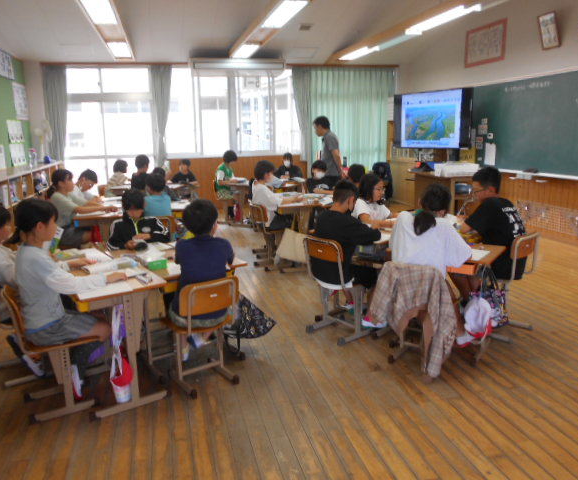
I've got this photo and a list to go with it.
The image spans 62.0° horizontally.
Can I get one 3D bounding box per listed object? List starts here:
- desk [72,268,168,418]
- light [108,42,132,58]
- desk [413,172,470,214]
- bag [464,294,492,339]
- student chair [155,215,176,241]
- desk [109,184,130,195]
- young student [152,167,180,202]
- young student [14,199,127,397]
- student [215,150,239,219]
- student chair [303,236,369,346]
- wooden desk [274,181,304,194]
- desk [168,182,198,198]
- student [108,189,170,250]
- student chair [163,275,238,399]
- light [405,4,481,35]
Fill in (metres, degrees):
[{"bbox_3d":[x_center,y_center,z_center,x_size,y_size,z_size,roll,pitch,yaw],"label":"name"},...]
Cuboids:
[{"bbox_3d":[-1.001,0.520,2.768,0.440,0.645,0.650,-9,15,-32],"label":"desk"},{"bbox_3d":[-2.480,-2.827,7.063,0.270,0.100,1.250,-4,13,-14],"label":"light"},{"bbox_3d":[2.517,-0.701,7.717,0.680,0.710,1.250,-4,13,-14],"label":"desk"},{"bbox_3d":[1.155,0.460,2.930,0.160,0.270,0.110,7,15,30],"label":"bag"},{"bbox_3d":[-1.291,0.046,4.820,0.370,0.660,0.440,-4,13,-14],"label":"student chair"},{"bbox_3d":[-2.428,-0.501,7.444,0.433,0.665,0.625,-2,13,-4],"label":"desk"},{"bbox_3d":[-1.549,-0.409,6.010,0.400,1.030,0.500,-6,14,-21],"label":"young student"},{"bbox_3d":[-1.171,0.332,2.602,0.600,1.115,0.400,-10,16,-35],"label":"young student"},{"bbox_3d":[-0.926,-0.818,7.562,0.500,1.140,0.390,2,13,14],"label":"student"},{"bbox_3d":[0.386,0.322,3.427,0.450,0.690,0.360,-13,18,-43],"label":"student chair"},{"bbox_3d":[-0.212,-0.500,7.268,0.625,0.665,0.433,8,16,36],"label":"wooden desk"},{"bbox_3d":[-1.651,-0.483,7.290,0.620,0.660,0.450,-2,13,-5],"label":"desk"},{"bbox_3d":[-1.091,0.139,3.675,0.430,1.015,0.550,-9,15,-31],"label":"student"},{"bbox_3d":[-0.523,0.500,2.796,0.372,0.667,0.419,-9,15,-33],"label":"student chair"},{"bbox_3d":[1.735,-2.526,5.493,0.250,0.100,1.240,-4,13,-14],"label":"light"}]

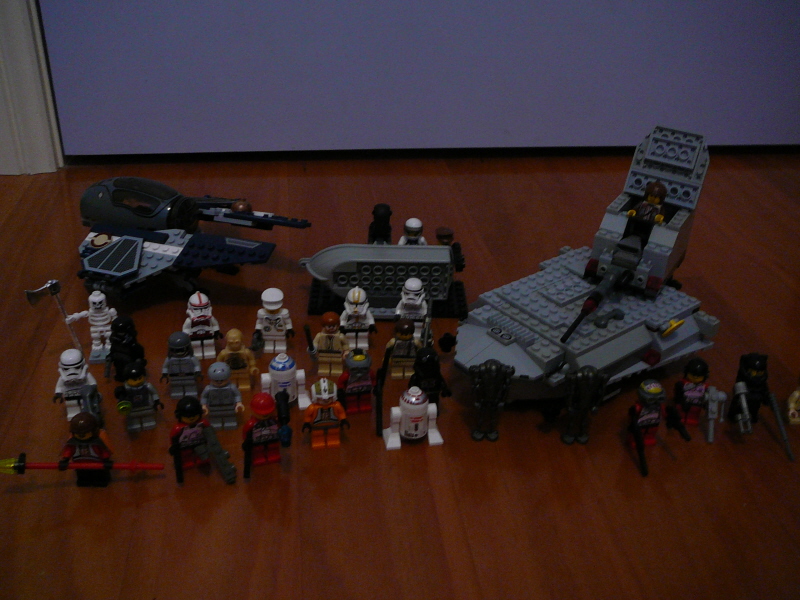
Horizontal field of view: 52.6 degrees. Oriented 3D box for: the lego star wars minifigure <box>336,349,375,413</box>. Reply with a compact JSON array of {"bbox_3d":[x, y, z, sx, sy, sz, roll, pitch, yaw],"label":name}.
[{"bbox_3d":[-0.024,0.047,0.467,0.025,0.042,0.017,-8,32,-18],"label":"lego star wars minifigure"}]

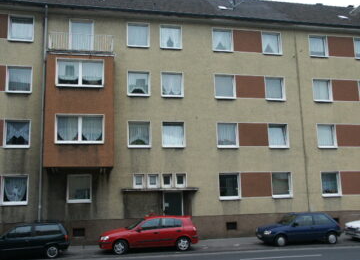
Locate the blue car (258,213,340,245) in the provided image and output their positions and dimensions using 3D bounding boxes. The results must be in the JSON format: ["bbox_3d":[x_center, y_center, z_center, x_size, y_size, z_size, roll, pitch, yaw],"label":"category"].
[{"bbox_3d":[5.239,4.466,17.631,3.740,1.340,1.620,1,-10,-12],"label":"blue car"}]

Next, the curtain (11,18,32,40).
[{"bbox_3d":[-8.005,-5.165,19.503,1.046,1.201,0.100,1,-10,-12],"label":"curtain"}]

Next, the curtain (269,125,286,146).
[{"bbox_3d":[5.426,0.326,21.403,1.080,1.115,0.100,1,-10,-12],"label":"curtain"}]

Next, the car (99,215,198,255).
[{"bbox_3d":[-1.326,4.267,16.038,4.180,1.440,1.710,1,-10,-13],"label":"car"}]

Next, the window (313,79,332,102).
[{"bbox_3d":[8.259,-2.256,22.277,1.216,1.347,0.180,1,-10,-13],"label":"window"}]

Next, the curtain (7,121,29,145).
[{"bbox_3d":[-7.735,0.157,18.380,1.022,1.174,0.100,1,-10,-13],"label":"curtain"}]

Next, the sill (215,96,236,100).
[{"bbox_3d":[2.521,-1.792,21.288,1.245,0.131,0.200,1,-10,-12],"label":"sill"}]

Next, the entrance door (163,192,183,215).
[{"bbox_3d":[-0.332,4.226,19.606,1.042,2.169,0.100,1,-10,-12],"label":"entrance door"}]

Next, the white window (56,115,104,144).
[{"bbox_3d":[-4.562,-0.035,17.622,2.192,1.363,0.180,1,-10,-13],"label":"white window"}]

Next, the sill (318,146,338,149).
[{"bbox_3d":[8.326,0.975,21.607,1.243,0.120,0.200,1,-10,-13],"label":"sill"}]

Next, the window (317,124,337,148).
[{"bbox_3d":[8.385,0.355,21.904,1.235,1.360,0.180,1,-10,-12],"label":"window"}]

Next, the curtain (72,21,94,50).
[{"bbox_3d":[-5.267,-4.972,20.578,1.110,1.792,0.120,1,-10,-12],"label":"curtain"}]

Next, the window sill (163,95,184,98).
[{"bbox_3d":[-0.387,-1.808,21.027,1.220,0.090,0.180,1,-10,-12],"label":"window sill"}]

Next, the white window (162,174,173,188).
[{"bbox_3d":[-0.622,2.583,19.431,0.564,0.706,0.160,1,-10,-13],"label":"white window"}]

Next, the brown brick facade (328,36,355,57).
[{"bbox_3d":[9.668,-4.947,23.035,1.744,1.242,0.120,1,-10,-13],"label":"brown brick facade"}]

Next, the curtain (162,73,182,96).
[{"bbox_3d":[-0.405,-2.437,20.658,1.082,1.207,0.100,1,-10,-12],"label":"curtain"}]

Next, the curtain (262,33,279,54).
[{"bbox_3d":[5.258,-5.027,22.259,1.042,1.272,0.100,1,-10,-12],"label":"curtain"}]

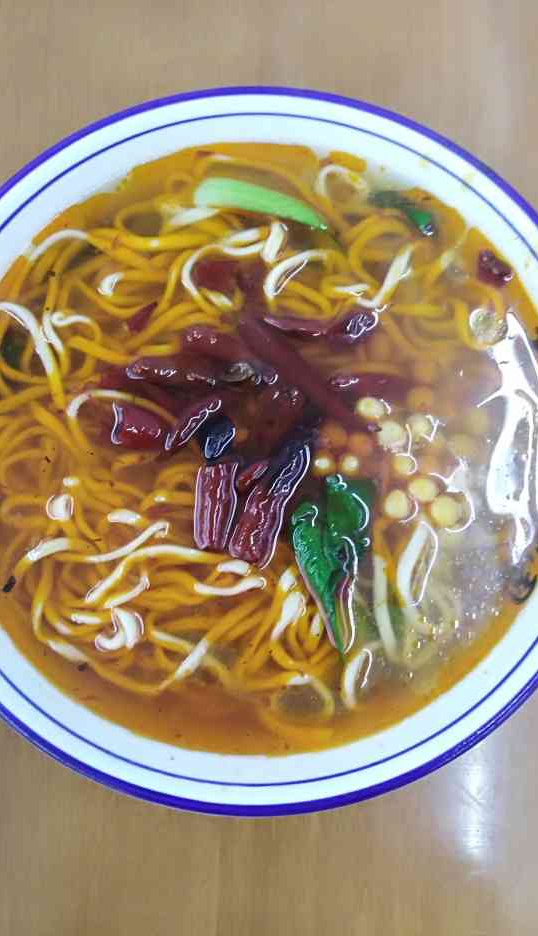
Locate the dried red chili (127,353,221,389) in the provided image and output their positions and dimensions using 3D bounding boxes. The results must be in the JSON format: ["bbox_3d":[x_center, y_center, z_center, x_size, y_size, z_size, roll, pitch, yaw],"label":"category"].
[{"bbox_3d":[-0.032,-0.034,0.240,0.033,0.011,0.011,8,83,2],"label":"dried red chili"}]

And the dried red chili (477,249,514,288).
[{"bbox_3d":[0.076,-0.068,0.242,0.015,0.009,0.010,44,85,6],"label":"dried red chili"}]

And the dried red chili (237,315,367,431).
[{"bbox_3d":[0.011,-0.033,0.242,0.057,0.012,0.010,42,85,6],"label":"dried red chili"}]

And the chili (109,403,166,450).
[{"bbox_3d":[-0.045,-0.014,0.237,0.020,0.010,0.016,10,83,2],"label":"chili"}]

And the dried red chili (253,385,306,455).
[{"bbox_3d":[0.002,-0.017,0.237,0.015,0.011,0.025,24,83,4],"label":"dried red chili"}]

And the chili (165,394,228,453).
[{"bbox_3d":[-0.026,-0.016,0.237,0.009,0.010,0.026,43,85,6],"label":"chili"}]

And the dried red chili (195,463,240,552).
[{"bbox_3d":[-0.018,0.012,0.233,0.013,0.010,0.029,4,82,2],"label":"dried red chili"}]

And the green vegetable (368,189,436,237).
[{"bbox_3d":[0.048,-0.091,0.247,0.028,0.007,0.012,35,84,5],"label":"green vegetable"}]

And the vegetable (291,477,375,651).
[{"bbox_3d":[0.021,0.032,0.230,0.027,0.010,0.057,0,82,1],"label":"vegetable"}]

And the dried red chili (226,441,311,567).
[{"bbox_3d":[0.002,0.010,0.233,0.015,0.011,0.045,26,84,4],"label":"dried red chili"}]

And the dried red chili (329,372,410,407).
[{"bbox_3d":[0.035,-0.028,0.240,0.028,0.010,0.010,5,82,2],"label":"dried red chili"}]

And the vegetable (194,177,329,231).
[{"bbox_3d":[-0.002,-0.095,0.249,0.050,0.009,0.014,11,83,2],"label":"vegetable"}]

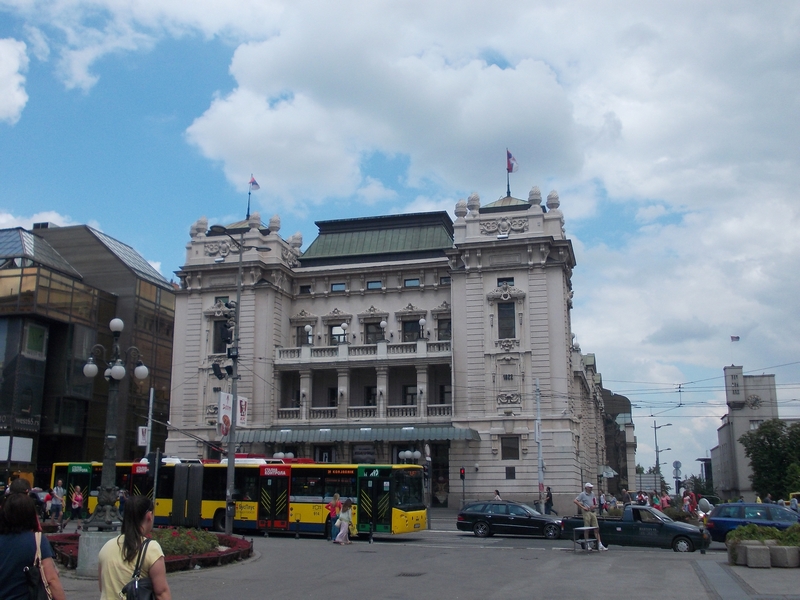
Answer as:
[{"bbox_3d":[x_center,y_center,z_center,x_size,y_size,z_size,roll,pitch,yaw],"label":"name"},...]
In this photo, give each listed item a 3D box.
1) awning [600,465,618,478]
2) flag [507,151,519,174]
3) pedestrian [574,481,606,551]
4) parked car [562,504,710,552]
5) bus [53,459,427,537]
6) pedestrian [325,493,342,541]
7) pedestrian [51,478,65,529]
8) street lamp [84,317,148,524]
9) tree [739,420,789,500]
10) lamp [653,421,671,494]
[{"bbox_3d":[14.959,12.374,63.316,1.500,0.950,2.400,-4,-13,16],"label":"awning"},{"bbox_3d":[9.159,-11.276,71.500,0.970,1.850,0.500,-1,-12,7],"label":"flag"},{"bbox_3d":[5.257,6.052,24.496,0.580,1.830,0.680,-11,-16,40],"label":"pedestrian"},{"bbox_3d":[7.042,6.830,26.190,4.120,1.480,1.660,-4,-13,17],"label":"parked car"},{"bbox_3d":[-7.674,8.611,38.835,17.950,3.160,2.550,-4,-13,23],"label":"bus"},{"bbox_3d":[-2.327,7.614,30.786,0.360,1.650,0.520,12,-17,-44],"label":"pedestrian"},{"bbox_3d":[-12.381,7.469,31.891,0.540,1.780,0.550,7,-14,-29],"label":"pedestrian"},{"bbox_3d":[-5.986,2.501,18.163,1.300,4.310,1.300,7,-14,-30],"label":"street lamp"},{"bbox_3d":[24.327,11.547,58.891,4.200,6.900,4.200,-4,-13,17],"label":"tree"},{"bbox_3d":[29.648,18.722,98.272,2.300,10.300,0.400,-3,-13,15],"label":"lamp"}]

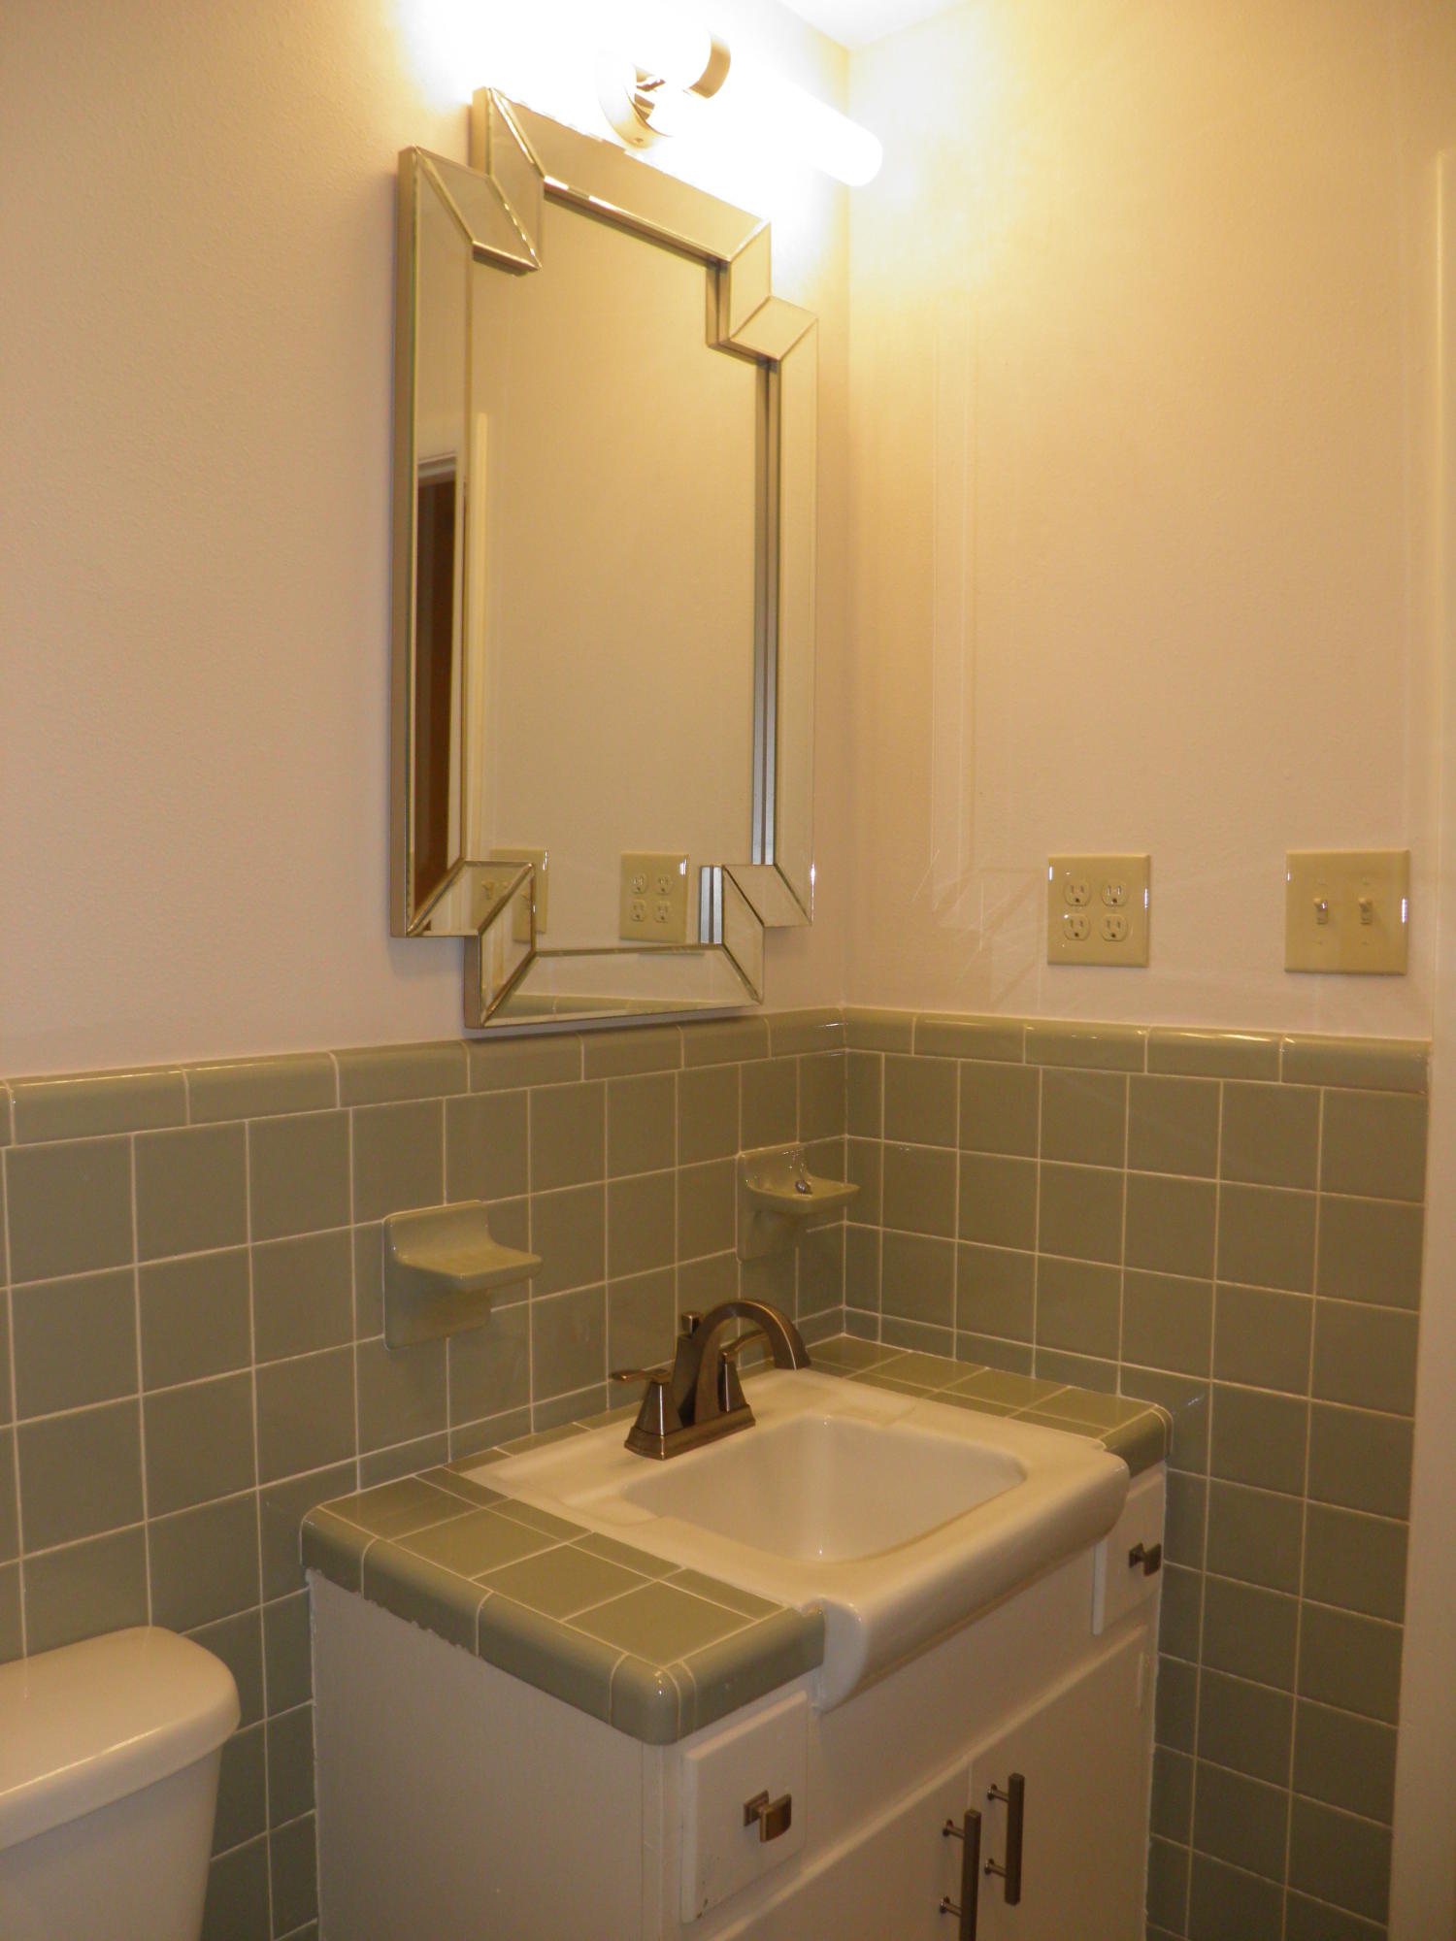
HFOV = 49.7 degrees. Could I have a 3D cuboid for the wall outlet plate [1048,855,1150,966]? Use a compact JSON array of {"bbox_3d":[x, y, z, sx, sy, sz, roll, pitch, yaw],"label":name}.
[{"bbox_3d":[0.419,-0.068,1.784,0.125,0.124,0.010,4,4,41],"label":"wall outlet plate"}]

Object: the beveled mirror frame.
[{"bbox_3d":[-0.106,-0.409,1.713,0.030,0.914,0.610,4,4,41],"label":"beveled mirror frame"}]

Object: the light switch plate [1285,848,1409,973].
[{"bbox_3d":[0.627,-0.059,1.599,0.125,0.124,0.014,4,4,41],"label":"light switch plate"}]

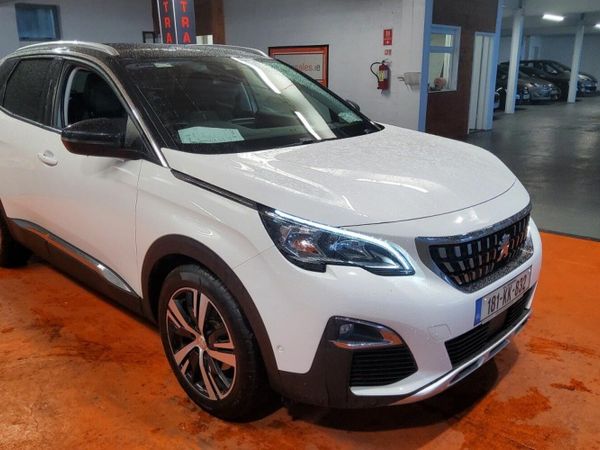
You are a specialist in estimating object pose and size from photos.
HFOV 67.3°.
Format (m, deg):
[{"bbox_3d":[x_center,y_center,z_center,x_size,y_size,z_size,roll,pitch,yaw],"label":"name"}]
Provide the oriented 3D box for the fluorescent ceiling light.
[{"bbox_3d":[6.829,-5.563,12.142,1.600,0.100,0.200,-14,21,-42],"label":"fluorescent ceiling light"}]

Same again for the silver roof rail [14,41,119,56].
[{"bbox_3d":[-1.543,-1.140,2.928,0.060,0.110,1.650,-15,21,-43],"label":"silver roof rail"}]

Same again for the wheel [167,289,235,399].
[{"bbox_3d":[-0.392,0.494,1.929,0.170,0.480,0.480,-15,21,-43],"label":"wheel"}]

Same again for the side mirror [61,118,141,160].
[{"bbox_3d":[-0.941,-0.397,2.094,0.270,0.180,0.200,-15,21,-43],"label":"side mirror"}]

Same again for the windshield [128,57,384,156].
[{"bbox_3d":[-0.258,-0.705,2.614,1.420,0.180,0.900,-15,53,-43],"label":"windshield"}]

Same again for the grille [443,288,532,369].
[{"bbox_3d":[0.818,0.431,1.896,0.880,0.160,0.100,-15,21,-43],"label":"grille"}]

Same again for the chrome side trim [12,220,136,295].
[{"bbox_3d":[-1.392,0.159,2.709,0.050,0.140,1.600,-15,21,-43],"label":"chrome side trim"}]

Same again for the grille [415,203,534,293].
[{"bbox_3d":[0.803,0.092,1.851,1.000,0.280,0.170,-15,21,-43],"label":"grille"}]

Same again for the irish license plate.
[{"bbox_3d":[0.839,0.291,1.859,0.520,0.110,0.020,-15,19,-43],"label":"irish license plate"}]

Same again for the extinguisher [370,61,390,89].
[{"bbox_3d":[1.329,-2.437,7.396,0.180,0.520,0.280,-14,21,-42],"label":"extinguisher"}]

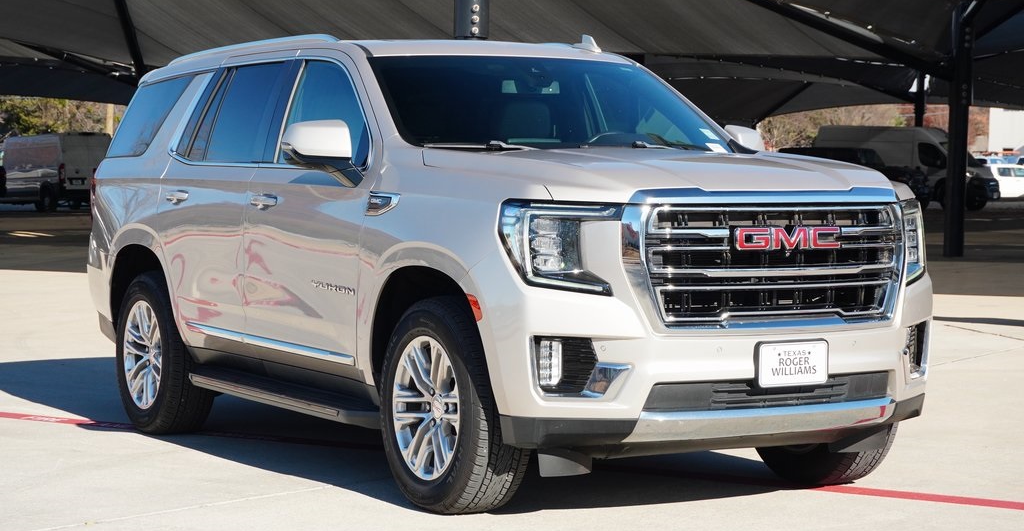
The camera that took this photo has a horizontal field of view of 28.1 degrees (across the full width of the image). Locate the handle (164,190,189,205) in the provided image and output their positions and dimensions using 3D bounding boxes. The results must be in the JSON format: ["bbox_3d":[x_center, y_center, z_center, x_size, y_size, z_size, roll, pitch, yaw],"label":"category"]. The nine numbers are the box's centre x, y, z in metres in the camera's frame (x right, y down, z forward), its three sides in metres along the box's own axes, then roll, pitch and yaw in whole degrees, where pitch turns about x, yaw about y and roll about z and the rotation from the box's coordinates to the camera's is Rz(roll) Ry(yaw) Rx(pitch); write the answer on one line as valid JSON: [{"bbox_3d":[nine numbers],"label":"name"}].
[{"bbox_3d":[-1.632,-0.328,9.926,0.060,0.060,0.235,-1,2,-31],"label":"handle"}]

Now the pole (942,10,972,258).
[{"bbox_3d":[6.553,-1.986,30.000,0.310,3.713,0.310,2,0,0],"label":"pole"}]

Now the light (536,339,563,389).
[{"bbox_3d":[0.135,0.352,7.310,0.090,0.185,0.090,0,2,-22],"label":"light"}]

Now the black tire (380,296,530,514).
[{"bbox_3d":[-0.217,0.534,7.806,0.280,0.825,0.825,-1,2,-30],"label":"black tire"}]

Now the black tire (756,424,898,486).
[{"bbox_3d":[1.259,0.518,8.792,0.280,0.825,0.835,-1,2,-31],"label":"black tire"}]

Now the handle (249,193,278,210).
[{"bbox_3d":[-1.100,-0.285,9.036,0.060,0.060,0.250,-1,2,-30],"label":"handle"}]

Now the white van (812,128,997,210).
[{"bbox_3d":[11.881,-2.866,61.329,5.450,2.540,2.070,3,3,36],"label":"white van"}]

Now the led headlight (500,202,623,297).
[{"bbox_3d":[0.174,-0.062,7.227,0.380,0.350,0.280,0,2,-18],"label":"led headlight"}]

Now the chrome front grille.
[{"bbox_3d":[0.978,-0.006,7.554,1.190,0.455,0.130,-1,-3,-31],"label":"chrome front grille"}]

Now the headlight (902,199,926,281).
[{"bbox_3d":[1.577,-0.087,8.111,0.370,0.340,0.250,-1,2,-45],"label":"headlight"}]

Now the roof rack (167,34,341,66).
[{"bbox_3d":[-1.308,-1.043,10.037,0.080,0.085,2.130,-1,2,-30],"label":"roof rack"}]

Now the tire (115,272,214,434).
[{"bbox_3d":[-1.767,0.448,10.456,0.280,0.825,0.825,-1,2,-30],"label":"tire"}]

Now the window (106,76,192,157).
[{"bbox_3d":[-1.911,-0.772,10.740,0.060,0.420,0.940,16,-7,-27],"label":"window"}]

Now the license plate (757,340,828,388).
[{"bbox_3d":[1.019,0.356,7.399,0.310,0.160,0.025,-1,2,-30],"label":"license plate"}]

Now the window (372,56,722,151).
[{"bbox_3d":[0.163,-0.702,8.845,1.580,0.170,0.772,-1,38,-30],"label":"window"}]

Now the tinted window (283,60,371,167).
[{"bbox_3d":[-0.767,-0.665,8.805,0.060,0.510,0.970,17,-7,-30],"label":"tinted window"}]

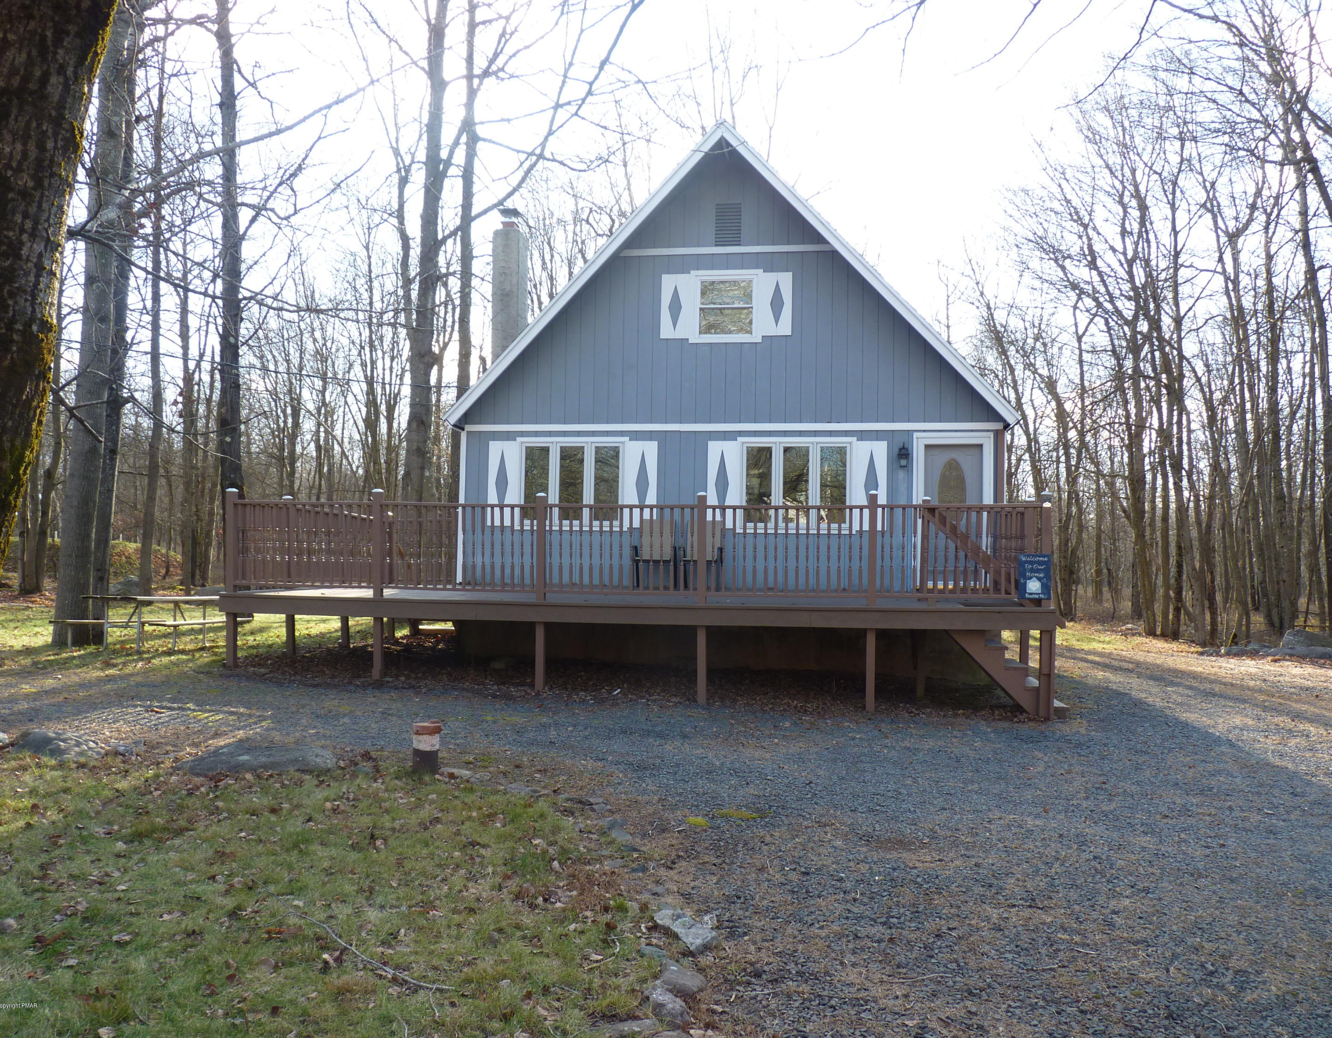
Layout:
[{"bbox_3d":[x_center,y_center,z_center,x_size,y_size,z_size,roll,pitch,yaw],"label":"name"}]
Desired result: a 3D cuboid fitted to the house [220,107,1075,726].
[{"bbox_3d":[0.589,-1.560,17.085,8.820,7.350,12.470,1,-2,9],"label":"house"}]

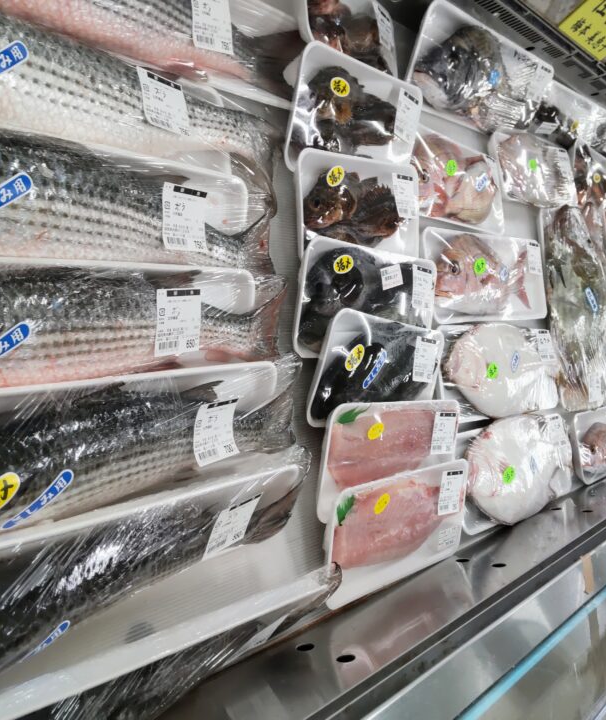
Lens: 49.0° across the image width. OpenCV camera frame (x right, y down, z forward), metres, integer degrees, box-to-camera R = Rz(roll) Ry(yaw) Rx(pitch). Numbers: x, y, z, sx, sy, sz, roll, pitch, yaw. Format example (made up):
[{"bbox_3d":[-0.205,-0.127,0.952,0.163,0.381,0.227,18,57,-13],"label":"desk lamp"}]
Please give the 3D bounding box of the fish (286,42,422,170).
[{"bbox_3d":[0.076,-0.353,1.009,0.042,0.168,0.272,21,17,40],"label":"fish"}]

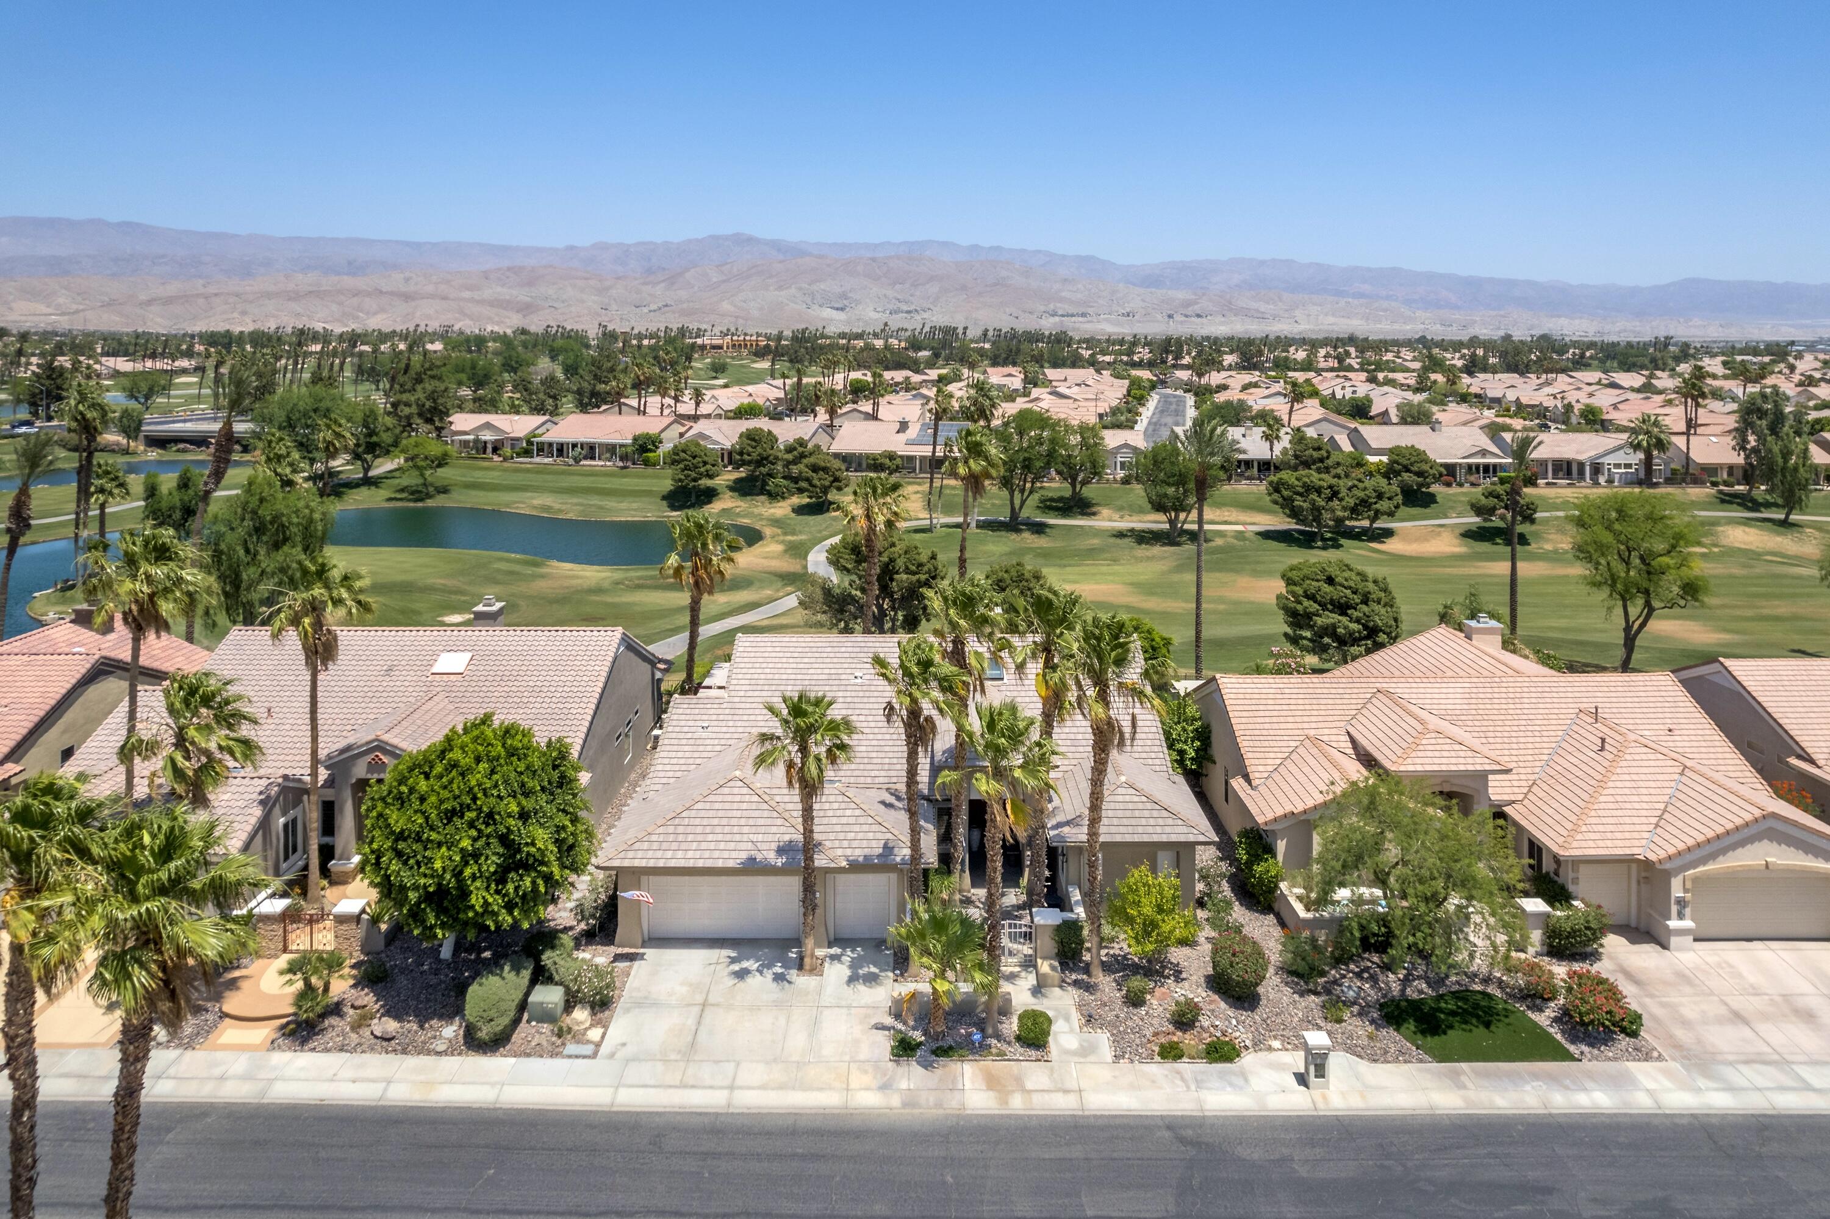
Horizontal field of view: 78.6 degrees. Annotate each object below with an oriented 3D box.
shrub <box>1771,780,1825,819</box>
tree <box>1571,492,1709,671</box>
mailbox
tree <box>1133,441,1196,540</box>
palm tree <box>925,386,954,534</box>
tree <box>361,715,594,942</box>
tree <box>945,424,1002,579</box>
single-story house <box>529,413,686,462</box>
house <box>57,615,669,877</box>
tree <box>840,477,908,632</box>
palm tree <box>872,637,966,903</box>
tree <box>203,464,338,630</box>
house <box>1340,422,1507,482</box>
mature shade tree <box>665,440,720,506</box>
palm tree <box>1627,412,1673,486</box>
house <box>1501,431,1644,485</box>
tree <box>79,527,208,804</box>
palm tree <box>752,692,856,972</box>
[{"bbox_3d":[34.492,7.783,43.362,1.850,2.050,1.750,0,13,0],"label":"shrub"},{"bbox_3d":[41.074,-1.423,63.875,7.891,10.650,7.891,0,14,0],"label":"tree"},{"bbox_3d":[10.641,11.947,29.563,0.580,1.280,0.550,0,13,0],"label":"mailbox"},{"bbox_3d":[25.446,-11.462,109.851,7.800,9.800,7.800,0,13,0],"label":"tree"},{"bbox_3d":[2.374,-14.674,109.175,2.930,14.470,2.930,0,14,0],"label":"palm tree"},{"bbox_3d":[-13.416,7.133,34.282,7.000,7.860,7.000,0,14,0],"label":"tree"},{"bbox_3d":[3.740,-4.968,73.503,3.694,13.965,3.694,0,13,0],"label":"tree"},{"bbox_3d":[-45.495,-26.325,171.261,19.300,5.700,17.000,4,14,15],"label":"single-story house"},{"bbox_3d":[-21.668,4.506,45.460,19.100,6.900,21.600,0,14,0],"label":"house"},{"bbox_3d":[-2.161,-1.479,60.547,3.622,11.700,3.622,0,14,0],"label":"tree"},{"bbox_3d":[0.102,5.967,32.761,2.800,10.700,2.800,0,13,0],"label":"palm tree"},{"bbox_3d":[-39.735,-3.223,69.166,8.107,10.935,8.107,0,14,0],"label":"tree"},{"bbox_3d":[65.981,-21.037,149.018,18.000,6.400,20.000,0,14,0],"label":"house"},{"bbox_3d":[-25.595,-16.024,128.795,6.585,7.405,6.585,0,14,0],"label":"mature shade tree"},{"bbox_3d":[93.203,-20.343,142.047,5.980,9.298,5.980,0,14,0],"label":"palm tree"},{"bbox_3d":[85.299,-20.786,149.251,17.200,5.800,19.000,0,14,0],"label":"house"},{"bbox_3d":[-23.222,4.296,33.655,3.680,13.670,3.680,0,14,0],"label":"tree"},{"bbox_3d":[-3.227,6.643,33.073,3.007,8.887,3.007,0,14,0],"label":"palm tree"}]

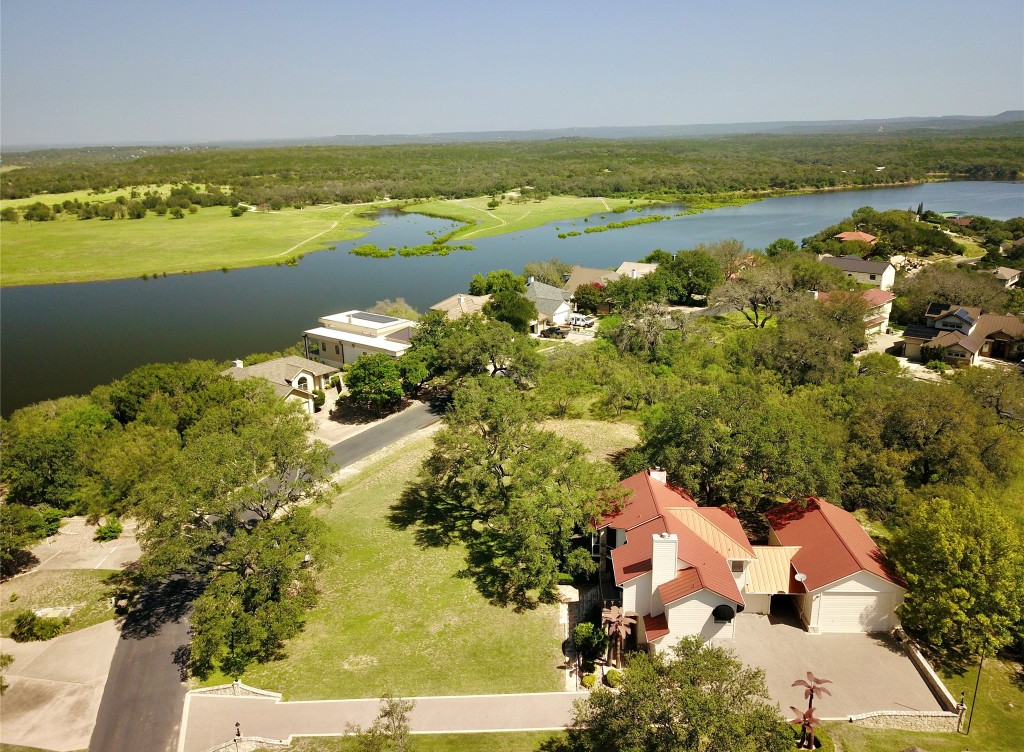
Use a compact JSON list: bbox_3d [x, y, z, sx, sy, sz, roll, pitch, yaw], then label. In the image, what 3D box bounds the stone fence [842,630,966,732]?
[{"bbox_3d":[22.935,18.745,47.807,6.500,1.600,8.000,-1,18,3],"label":"stone fence"}]

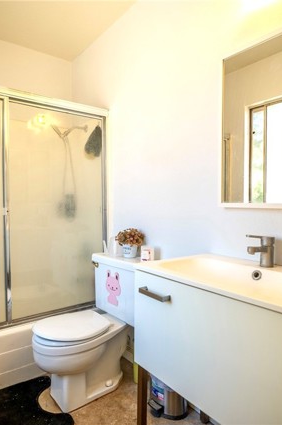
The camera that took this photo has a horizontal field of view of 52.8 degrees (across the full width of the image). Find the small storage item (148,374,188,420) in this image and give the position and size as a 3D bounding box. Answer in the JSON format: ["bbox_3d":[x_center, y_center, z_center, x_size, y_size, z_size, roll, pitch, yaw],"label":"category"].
[{"bbox_3d":[0.142,0.943,1.538,0.231,0.281,0.203,-2,2,-37],"label":"small storage item"}]

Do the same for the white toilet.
[{"bbox_3d":[-0.296,0.691,1.733,0.655,0.778,0.502,-2,2,-37],"label":"white toilet"}]

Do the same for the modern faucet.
[{"bbox_3d":[0.464,0.151,1.107,0.155,0.135,0.050,-2,2,-37],"label":"modern faucet"}]

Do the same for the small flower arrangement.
[{"bbox_3d":[-0.073,0.167,1.828,0.167,0.124,0.177,0,2,0],"label":"small flower arrangement"}]

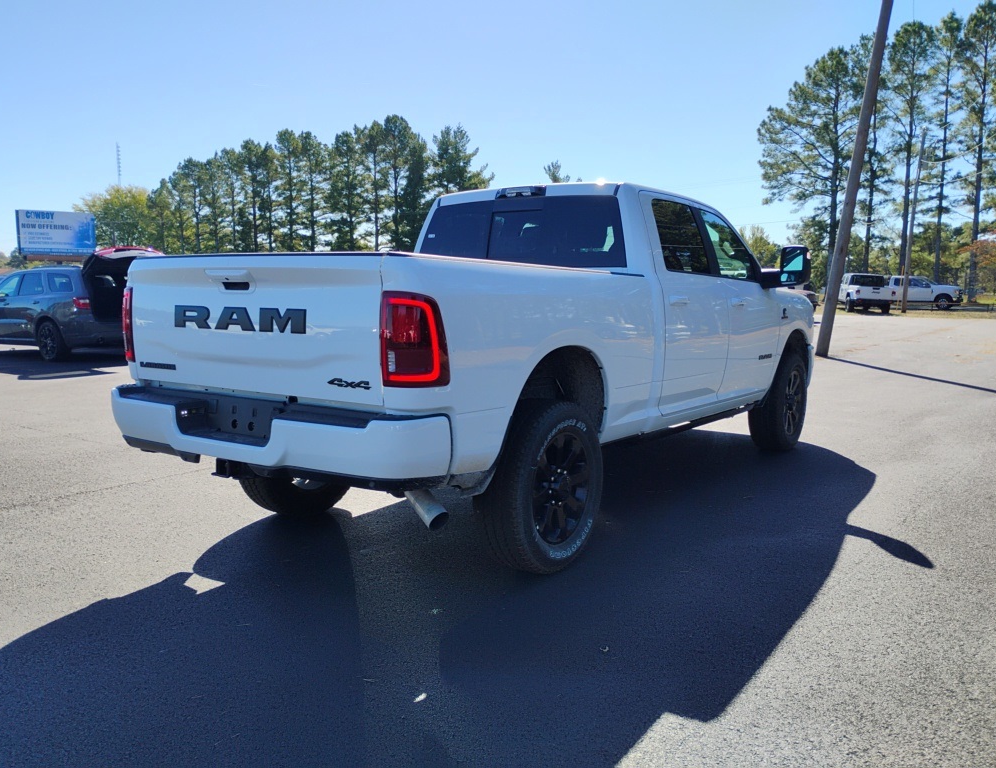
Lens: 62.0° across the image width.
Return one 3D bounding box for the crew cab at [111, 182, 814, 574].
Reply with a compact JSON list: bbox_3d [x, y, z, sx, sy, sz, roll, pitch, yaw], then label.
[{"bbox_3d":[0.529,-0.317,5.868,2.330,2.020,6.070,5,8,35],"label":"crew cab"}]

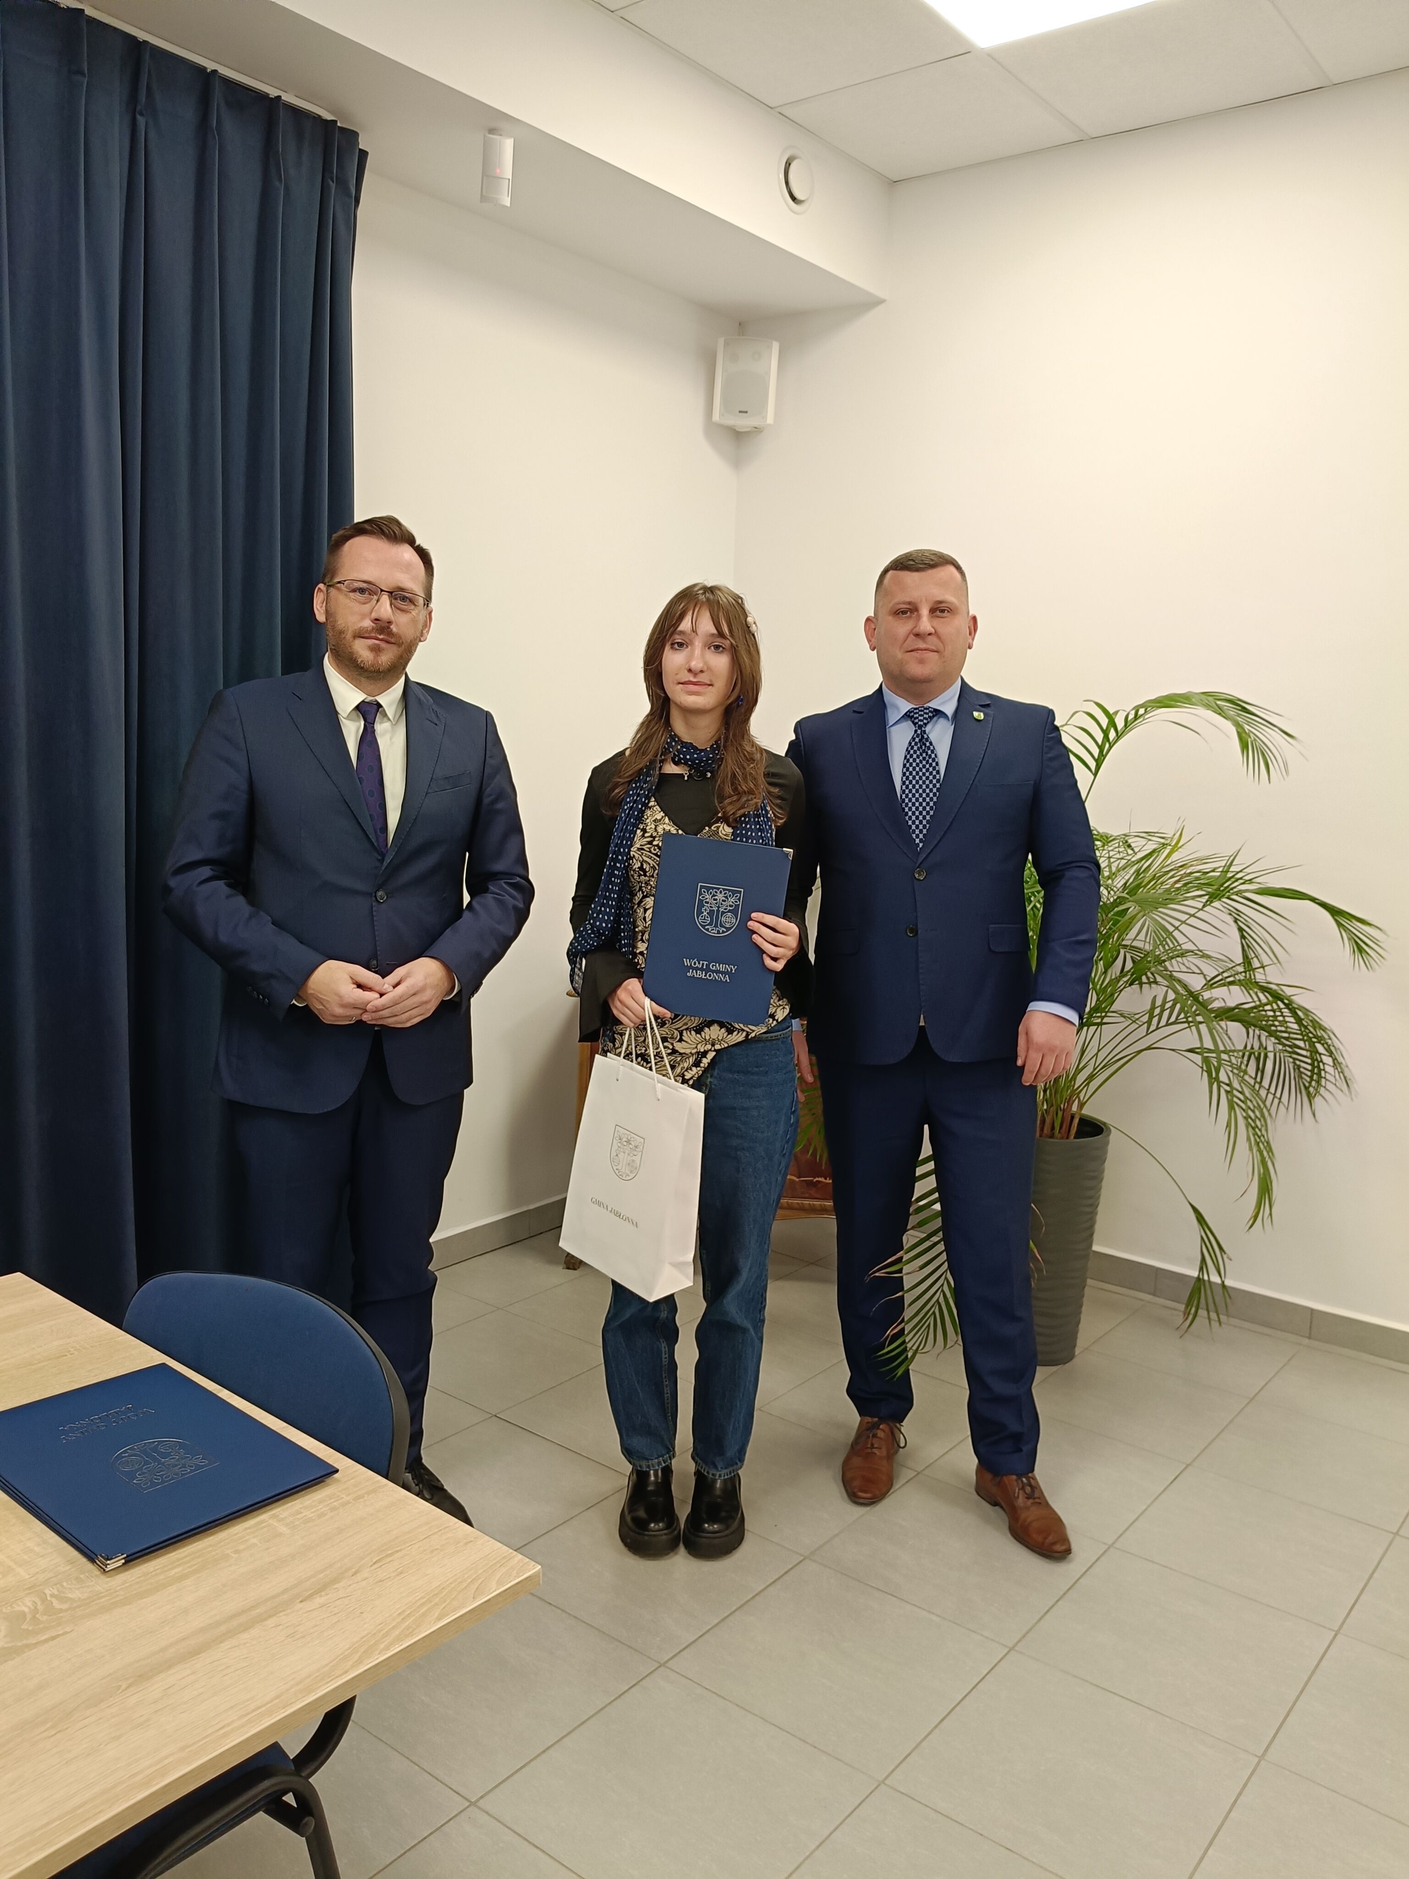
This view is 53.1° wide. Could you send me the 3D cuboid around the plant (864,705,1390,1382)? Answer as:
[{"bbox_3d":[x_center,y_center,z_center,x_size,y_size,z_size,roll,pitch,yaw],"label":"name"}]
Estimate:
[{"bbox_3d":[0.888,0.226,3.275,1.200,1.600,1.100,2,8,0],"label":"plant"}]

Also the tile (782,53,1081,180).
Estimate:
[{"bbox_3d":[0.589,-2.097,3.611,0.600,0.020,0.600,8,10,38],"label":"tile"}]

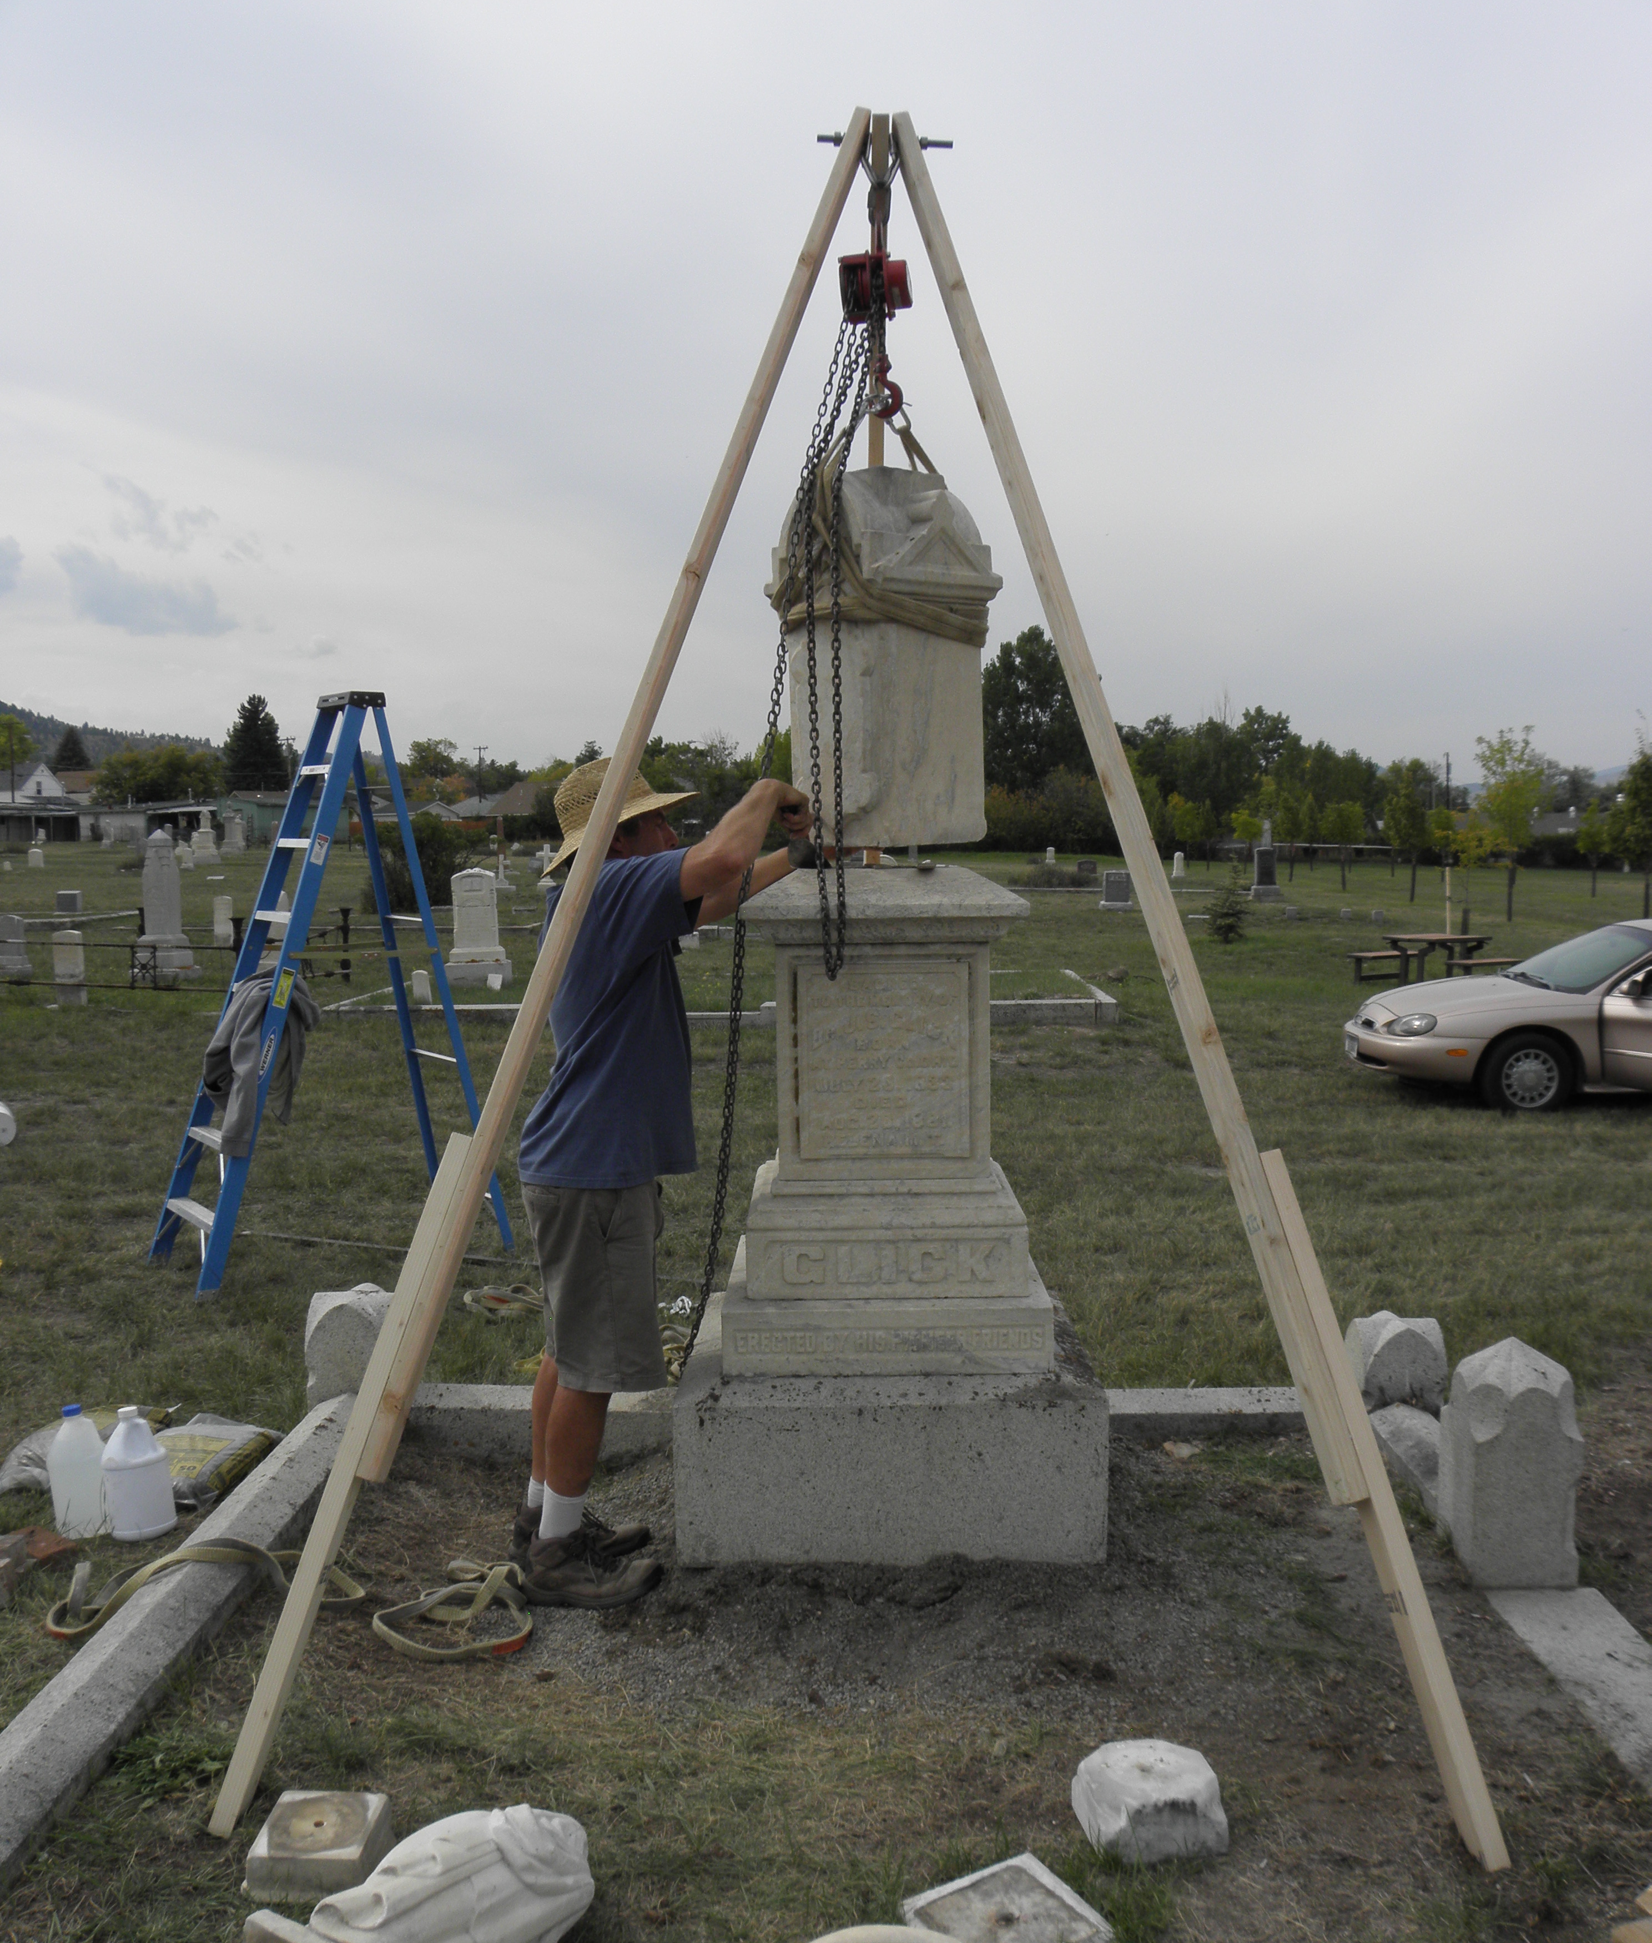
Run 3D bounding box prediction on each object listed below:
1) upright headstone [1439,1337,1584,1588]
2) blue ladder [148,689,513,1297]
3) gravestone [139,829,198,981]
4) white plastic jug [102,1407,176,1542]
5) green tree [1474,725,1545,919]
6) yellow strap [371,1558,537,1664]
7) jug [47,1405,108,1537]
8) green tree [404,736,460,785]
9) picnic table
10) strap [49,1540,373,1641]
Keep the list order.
[{"bbox_3d":[1.487,1.047,3.603,0.235,0.506,0.235,0,5,0],"label":"upright headstone"},{"bbox_3d":[-2.064,0.036,6.834,1.367,2.330,0.658,-4,6,-37],"label":"blue ladder"},{"bbox_3d":[-9.000,-0.872,22.600,0.860,2.120,0.860,-1,4,-14],"label":"gravestone"},{"bbox_3d":[-1.612,1.179,3.905,0.155,0.297,0.155,0,5,0],"label":"white plastic jug"},{"bbox_3d":[18.192,-3.959,44.000,1.900,5.217,1.900,0,5,0],"label":"green tree"},{"bbox_3d":[-0.775,1.301,3.430,0.335,0.070,0.380,0,4,0],"label":"yellow strap"},{"bbox_3d":[-1.821,1.196,4.024,0.150,0.300,0.150,-1,5,0],"label":"jug"},{"bbox_3d":[-33.233,-14.854,140.406,5.200,9.500,5.200,-1,5,0],"label":"green tree"},{"bbox_3d":[8.620,-0.130,23.400,1.550,0.750,0.800,-3,5,-40],"label":"picnic table"},{"bbox_3d":[-1.290,1.254,3.460,0.610,0.160,0.280,-1,4,-15],"label":"strap"}]

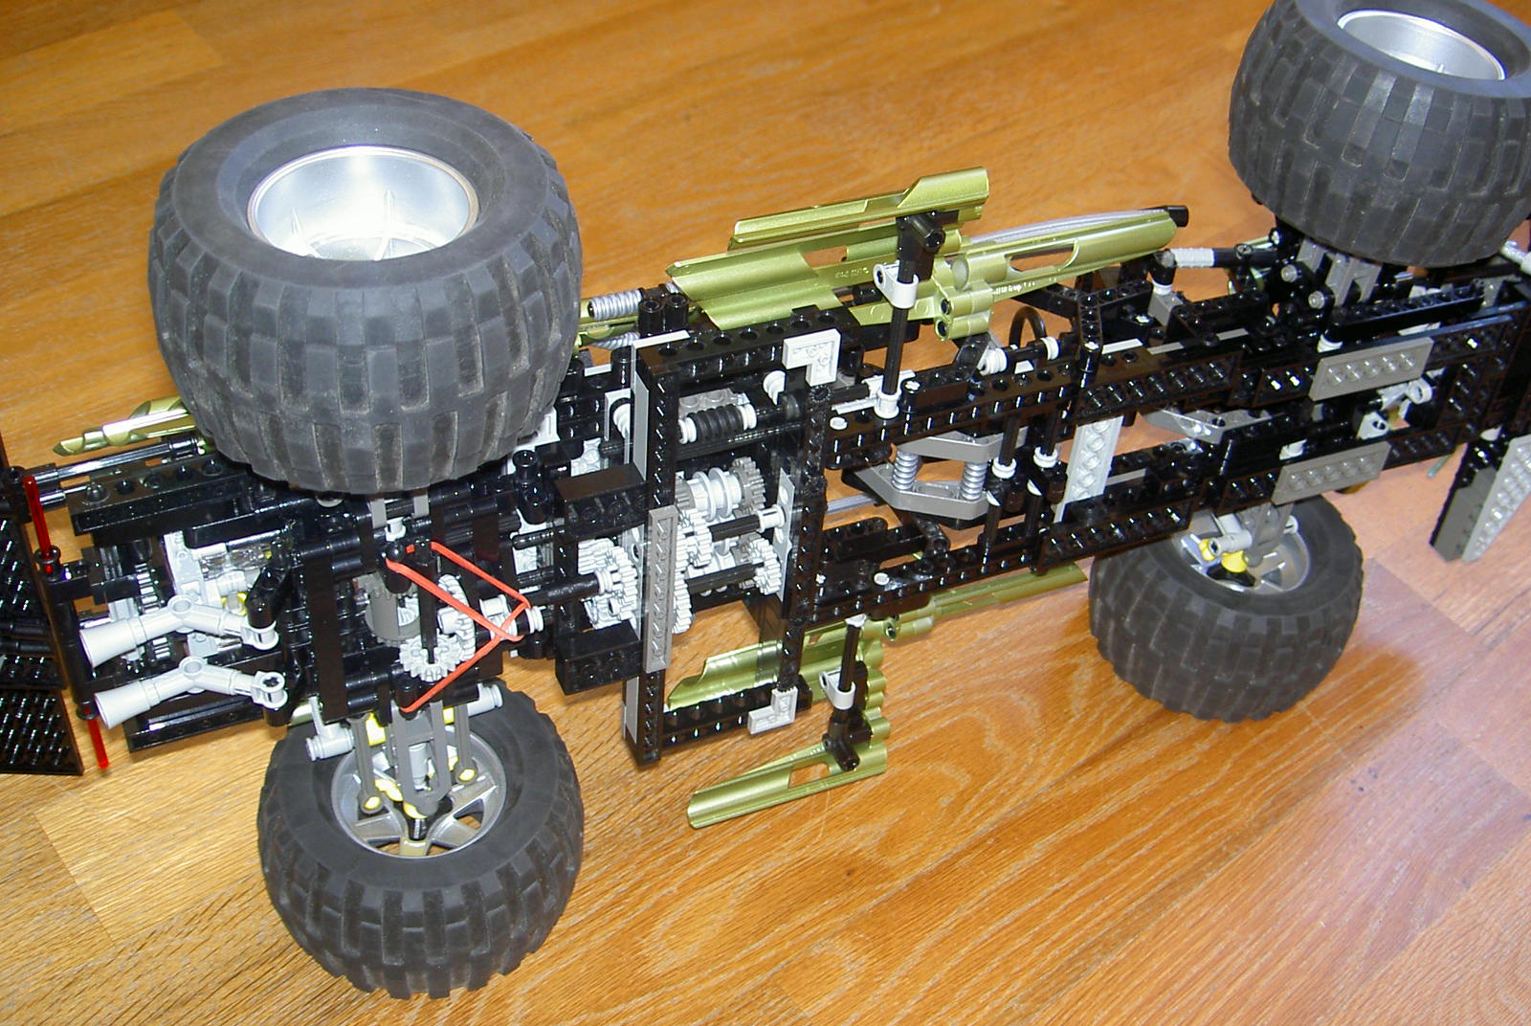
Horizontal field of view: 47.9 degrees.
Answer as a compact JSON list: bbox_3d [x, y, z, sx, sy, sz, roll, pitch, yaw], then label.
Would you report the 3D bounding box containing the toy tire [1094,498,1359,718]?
[{"bbox_3d":[0.182,0.029,0.687,0.105,0.060,0.105,4,43,-4],"label":"toy tire"}]

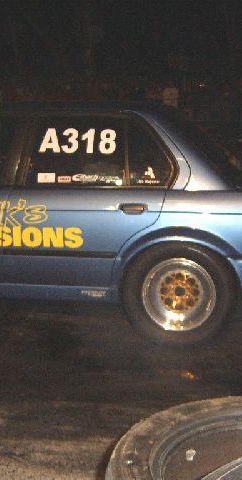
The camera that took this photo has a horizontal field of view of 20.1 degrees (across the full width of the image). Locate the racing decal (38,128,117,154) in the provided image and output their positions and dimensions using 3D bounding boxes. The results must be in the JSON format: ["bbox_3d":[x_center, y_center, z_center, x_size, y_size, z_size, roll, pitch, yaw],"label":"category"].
[{"bbox_3d":[-0.246,-0.564,3.917,0.467,0.155,0.010,2,-10,14],"label":"racing decal"}]

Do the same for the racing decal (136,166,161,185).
[{"bbox_3d":[0.153,-0.357,3.784,0.132,0.097,0.010,2,-10,14],"label":"racing decal"}]

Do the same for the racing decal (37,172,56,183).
[{"bbox_3d":[-0.425,-0.354,3.920,0.108,0.061,0.010,2,-10,14],"label":"racing decal"}]

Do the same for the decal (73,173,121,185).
[{"bbox_3d":[-0.134,-0.343,3.849,0.289,0.070,0.010,2,-10,14],"label":"decal"}]

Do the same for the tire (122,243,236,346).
[{"bbox_3d":[0.338,0.288,3.884,0.600,0.585,0.220,2,10,14],"label":"tire"}]

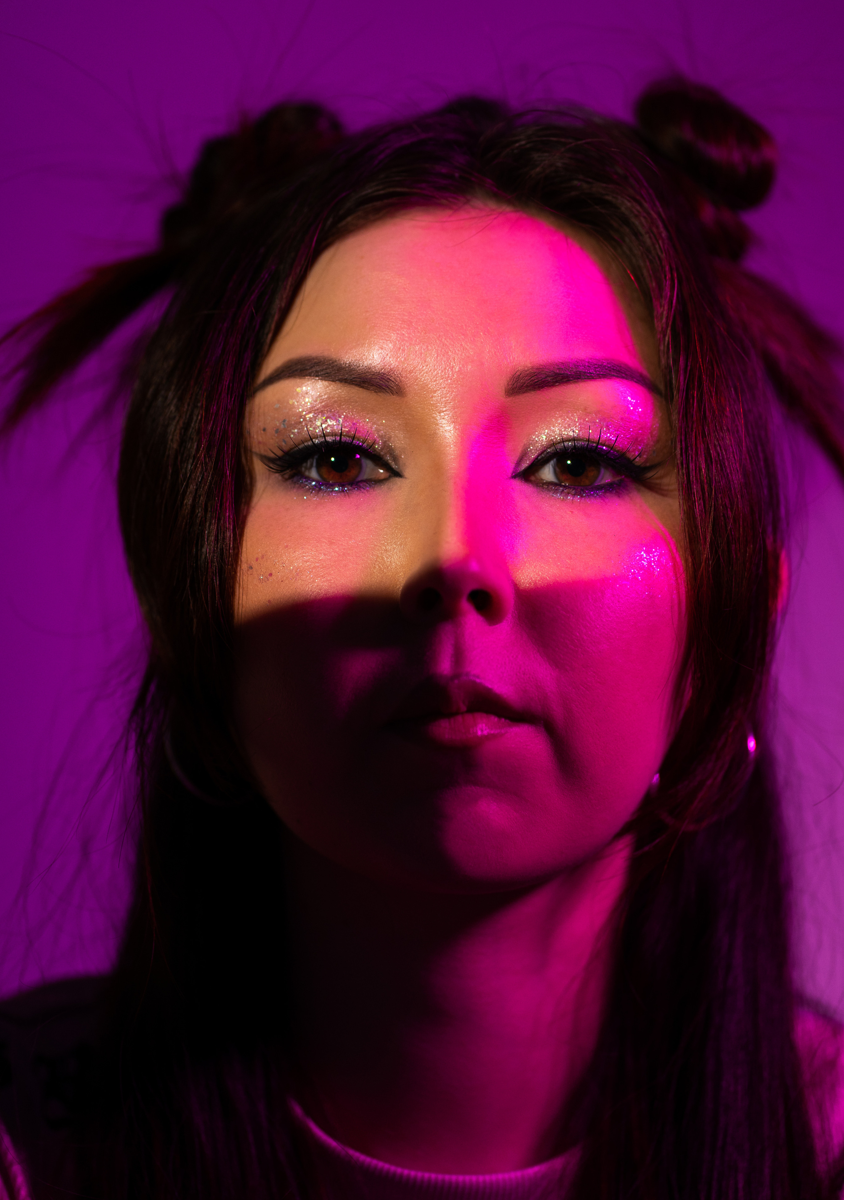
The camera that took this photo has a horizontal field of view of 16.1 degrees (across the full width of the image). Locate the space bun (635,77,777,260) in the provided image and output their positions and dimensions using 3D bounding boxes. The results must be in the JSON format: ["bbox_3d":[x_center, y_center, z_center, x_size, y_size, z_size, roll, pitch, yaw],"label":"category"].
[{"bbox_3d":[0.082,-0.125,0.866,0.041,0.048,0.048,0,-10,0],"label":"space bun"}]

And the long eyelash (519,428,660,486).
[{"bbox_3d":[0.043,-0.037,0.764,0.035,0.013,0.014,1,-10,-8],"label":"long eyelash"}]

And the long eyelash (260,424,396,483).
[{"bbox_3d":[-0.024,-0.037,0.764,0.035,0.013,0.014,-1,-10,8],"label":"long eyelash"}]

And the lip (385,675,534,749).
[{"bbox_3d":[0.009,0.028,0.746,0.039,0.016,0.016,0,-12,0],"label":"lip"}]

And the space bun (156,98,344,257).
[{"bbox_3d":[-0.050,-0.122,0.866,0.050,0.040,0.048,0,-10,0],"label":"space bun"}]

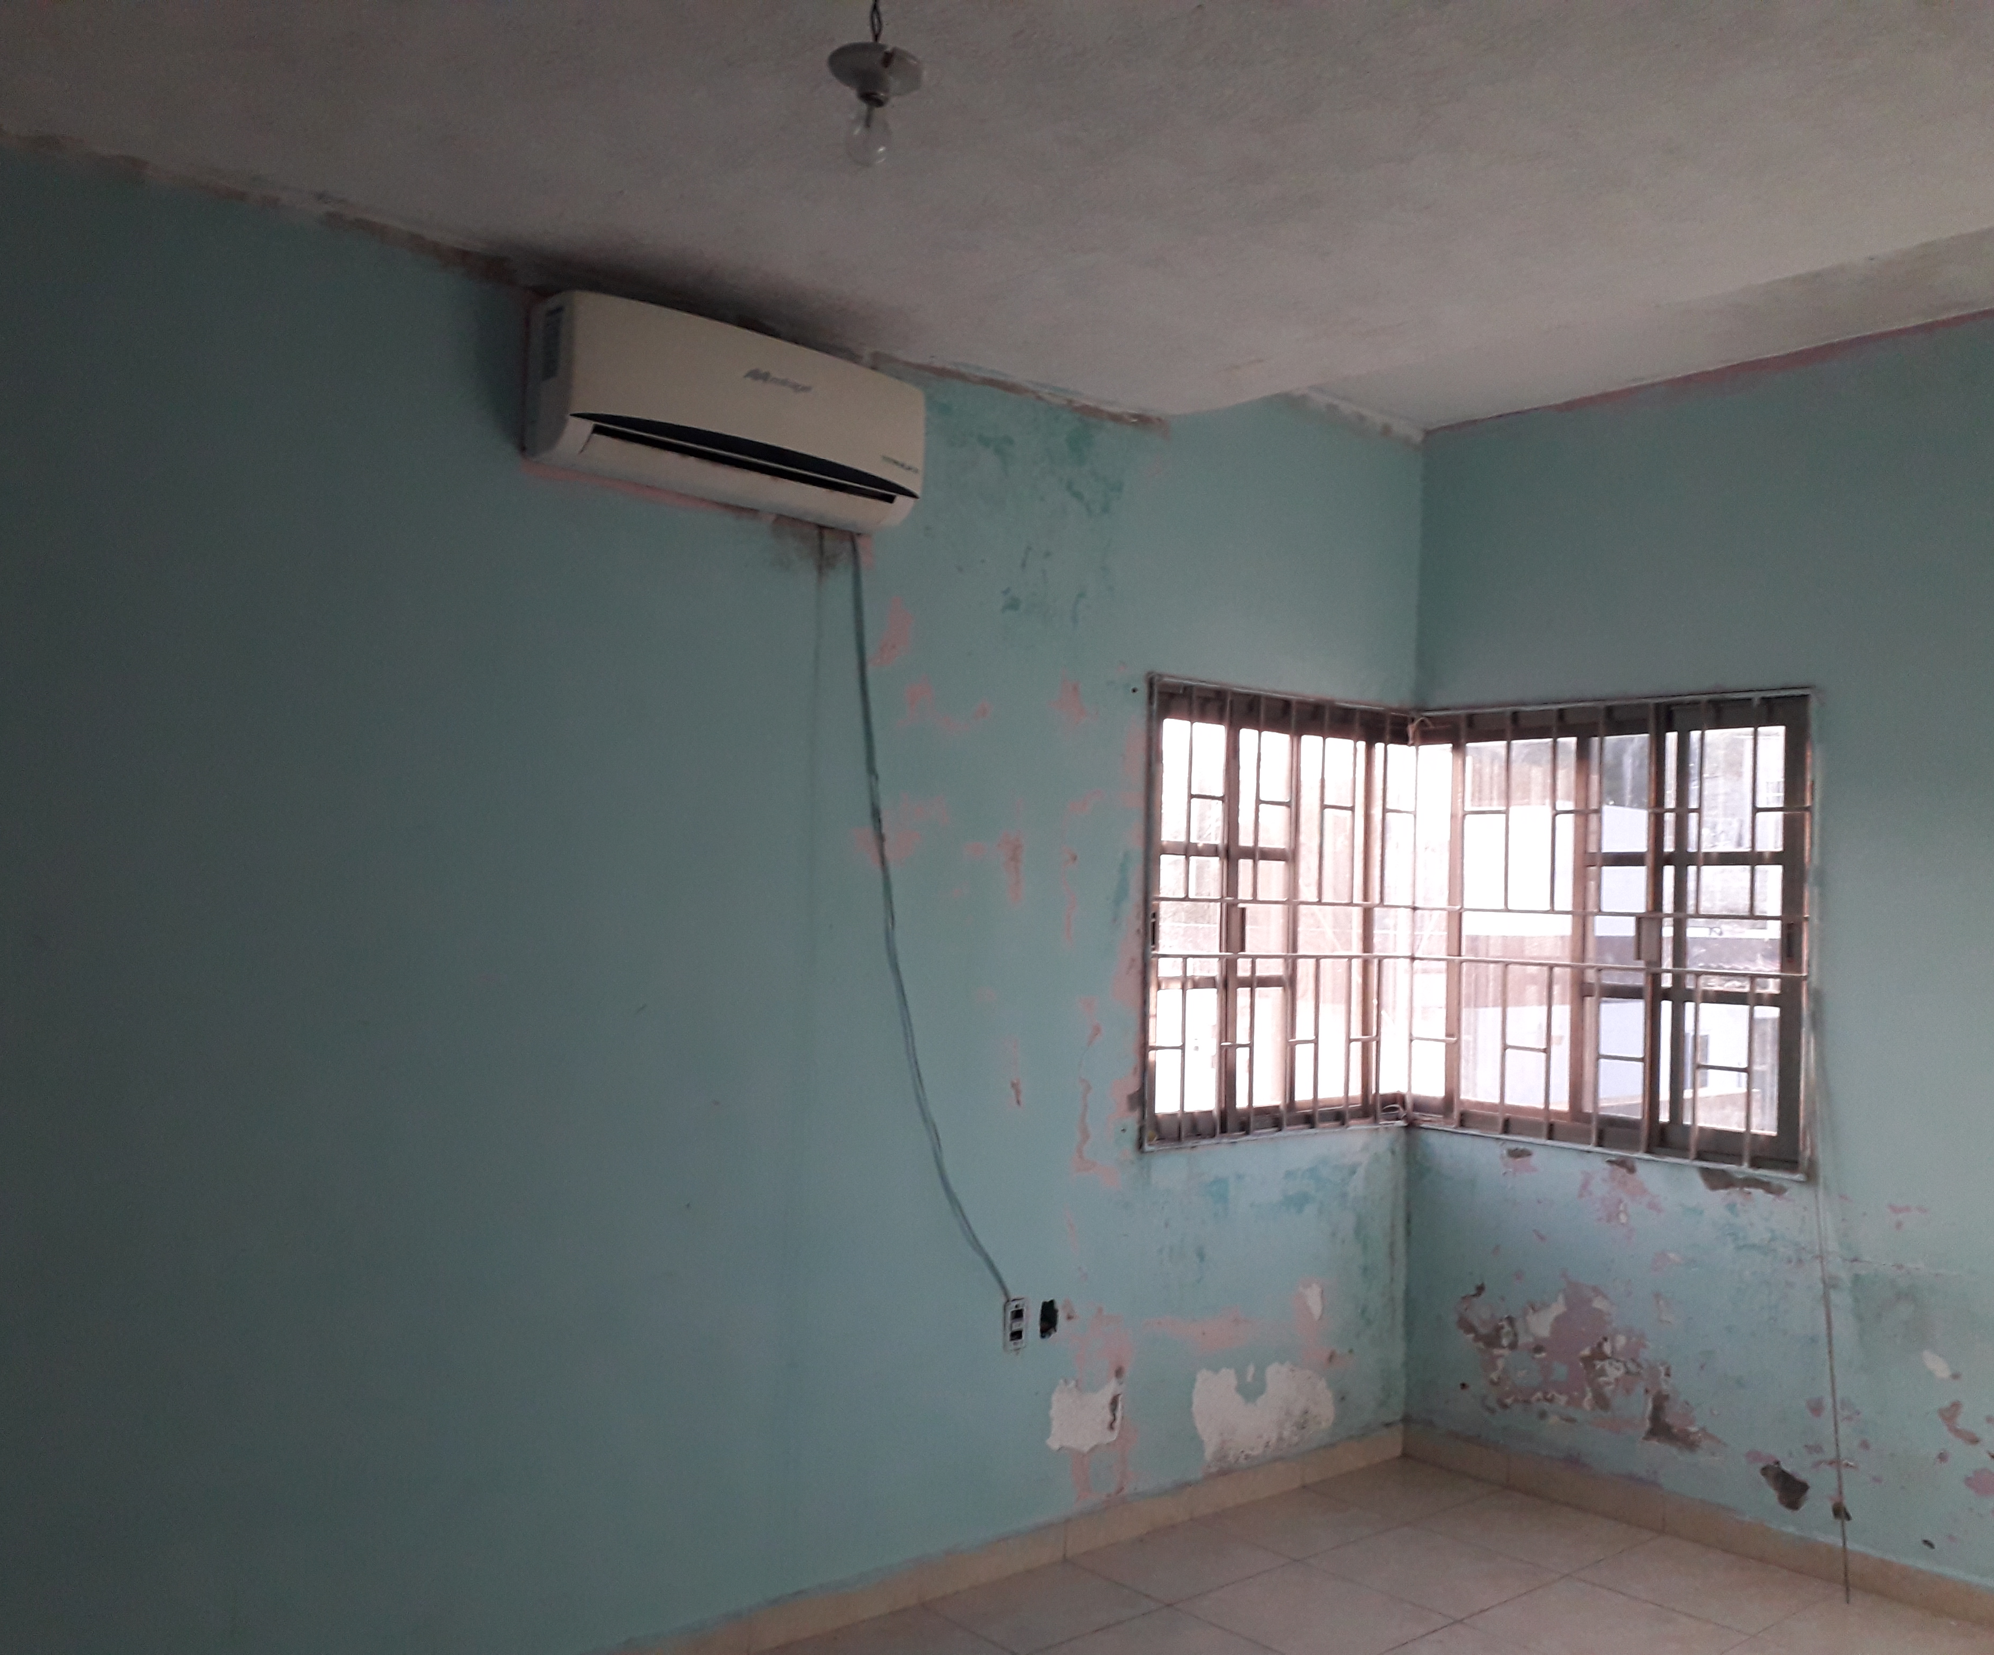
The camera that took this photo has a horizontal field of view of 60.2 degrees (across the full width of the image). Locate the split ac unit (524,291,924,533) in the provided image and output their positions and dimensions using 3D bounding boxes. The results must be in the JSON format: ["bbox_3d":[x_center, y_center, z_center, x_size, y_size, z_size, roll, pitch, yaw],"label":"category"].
[{"bbox_3d":[-0.491,-0.771,3.269,0.767,0.290,0.200,4,-4,-41],"label":"split ac unit"}]

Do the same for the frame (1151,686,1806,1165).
[{"bbox_3d":[1.127,0.223,4.096,1.126,1.149,1.154,4,-4,-41],"label":"frame"}]

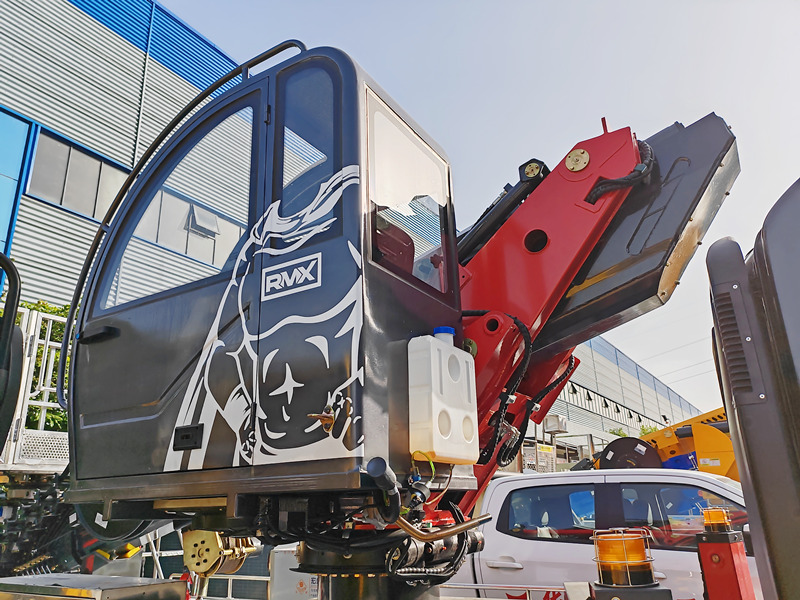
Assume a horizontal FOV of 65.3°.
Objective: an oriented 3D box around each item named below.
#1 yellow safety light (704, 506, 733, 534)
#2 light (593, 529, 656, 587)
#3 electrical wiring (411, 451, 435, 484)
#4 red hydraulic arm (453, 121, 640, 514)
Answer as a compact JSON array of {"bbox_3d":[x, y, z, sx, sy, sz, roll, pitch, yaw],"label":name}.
[{"bbox_3d":[1.501,1.040,2.950,0.132,0.112,0.132,-13,-22,30],"label":"yellow safety light"},{"bbox_3d":[0.491,0.561,1.360,0.132,0.112,0.132,-13,-22,30],"label":"light"},{"bbox_3d":[0.077,0.568,2.130,0.060,0.110,0.080,-13,-22,30],"label":"electrical wiring"},{"bbox_3d":[0.545,0.032,3.080,0.620,1.950,0.420,31,3,36],"label":"red hydraulic arm"}]

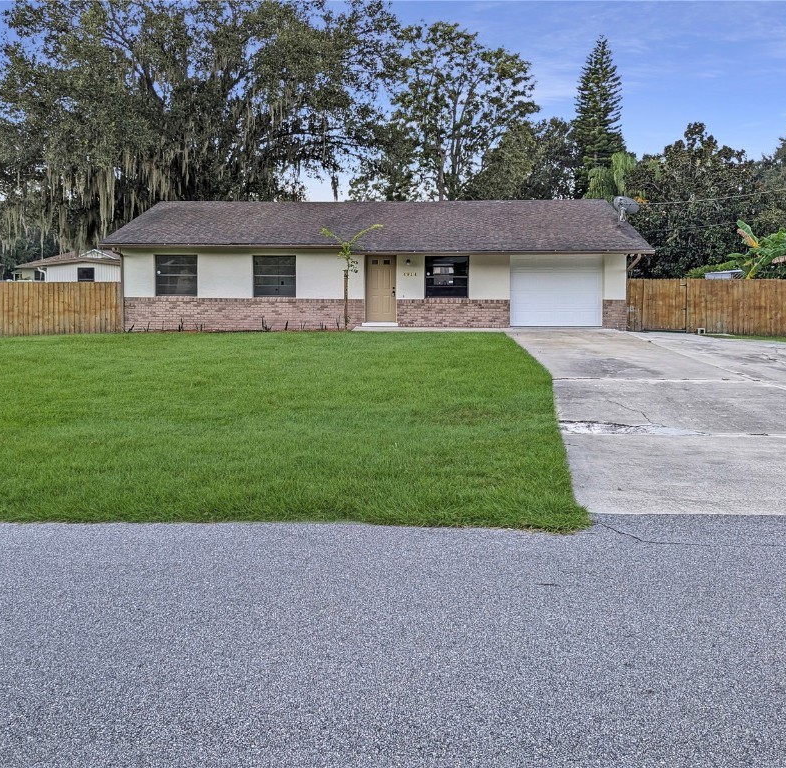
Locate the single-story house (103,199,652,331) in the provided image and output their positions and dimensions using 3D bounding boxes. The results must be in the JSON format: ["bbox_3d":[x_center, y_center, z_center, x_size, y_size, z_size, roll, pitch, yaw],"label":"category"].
[{"bbox_3d":[-0.473,-4.436,26.045,16.485,4.496,10.550,0,7,2],"label":"single-story house"}]

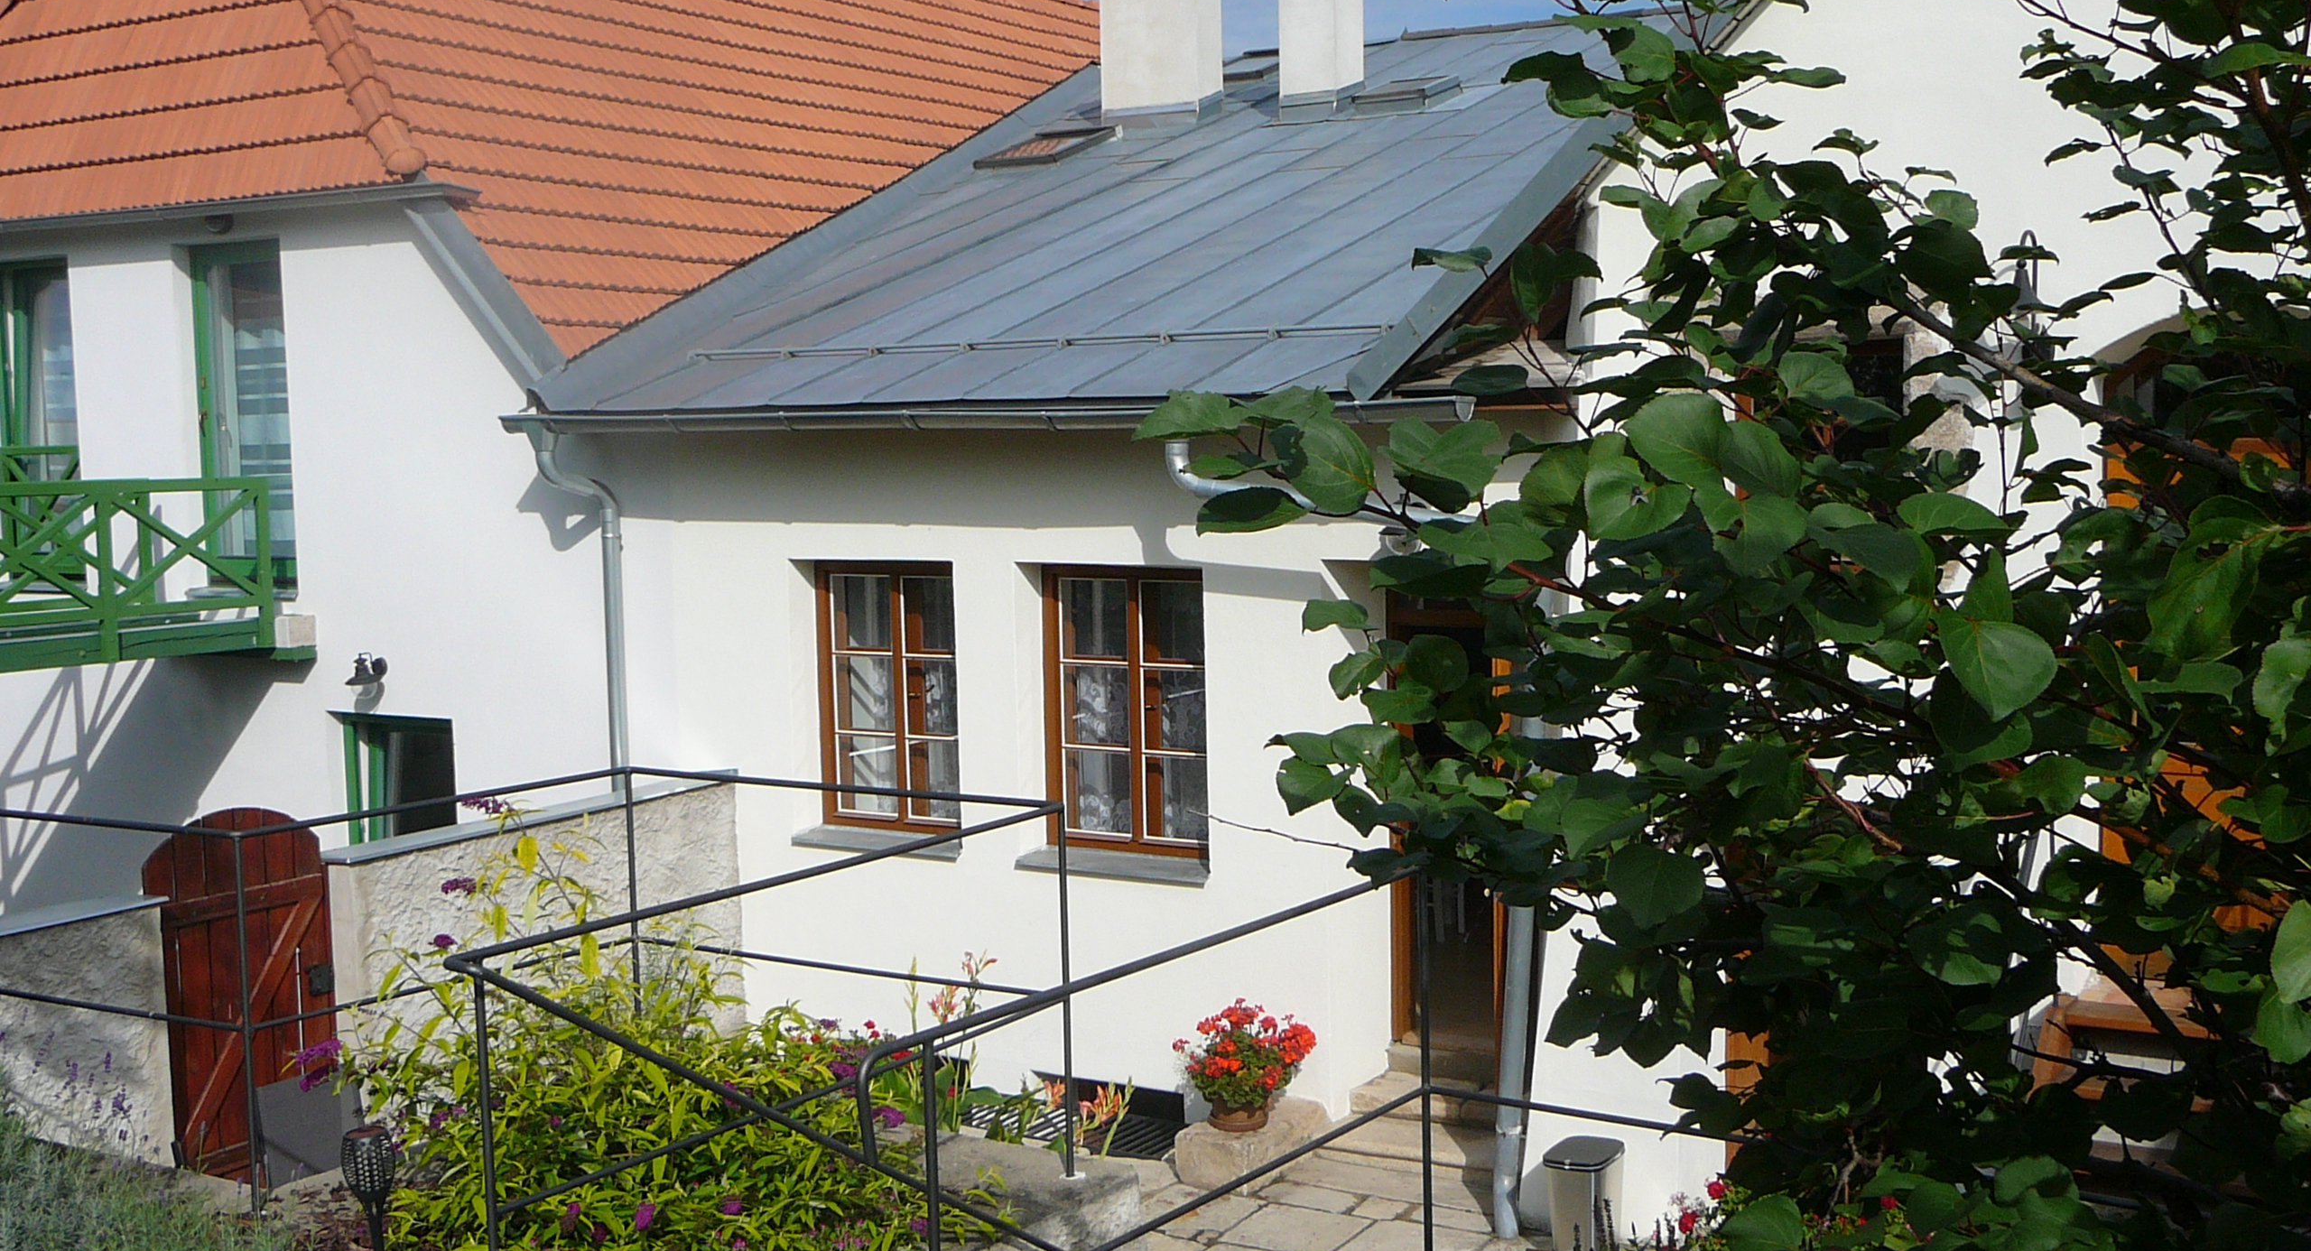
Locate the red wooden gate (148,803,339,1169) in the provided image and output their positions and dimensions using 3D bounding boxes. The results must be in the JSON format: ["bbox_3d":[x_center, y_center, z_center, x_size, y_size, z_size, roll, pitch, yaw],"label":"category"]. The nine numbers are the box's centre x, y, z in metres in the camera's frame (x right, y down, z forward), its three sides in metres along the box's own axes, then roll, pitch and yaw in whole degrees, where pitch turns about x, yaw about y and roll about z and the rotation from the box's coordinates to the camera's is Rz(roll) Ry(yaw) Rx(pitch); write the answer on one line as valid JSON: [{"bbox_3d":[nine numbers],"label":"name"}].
[{"bbox_3d":[-3.671,1.529,9.457,0.070,1.600,0.850,2,6,31],"label":"red wooden gate"}]

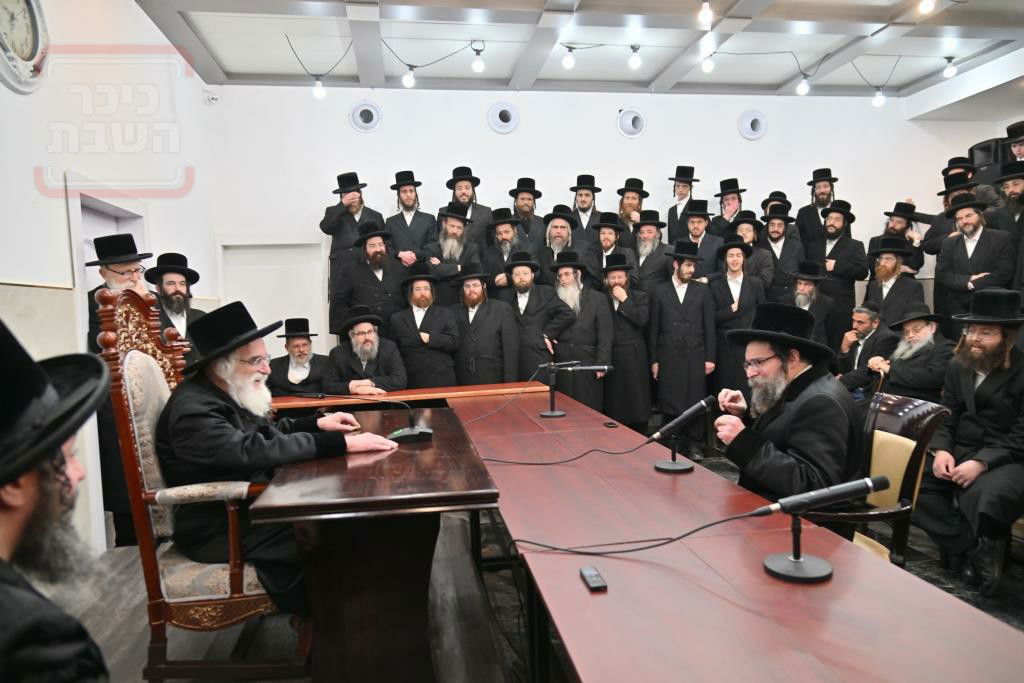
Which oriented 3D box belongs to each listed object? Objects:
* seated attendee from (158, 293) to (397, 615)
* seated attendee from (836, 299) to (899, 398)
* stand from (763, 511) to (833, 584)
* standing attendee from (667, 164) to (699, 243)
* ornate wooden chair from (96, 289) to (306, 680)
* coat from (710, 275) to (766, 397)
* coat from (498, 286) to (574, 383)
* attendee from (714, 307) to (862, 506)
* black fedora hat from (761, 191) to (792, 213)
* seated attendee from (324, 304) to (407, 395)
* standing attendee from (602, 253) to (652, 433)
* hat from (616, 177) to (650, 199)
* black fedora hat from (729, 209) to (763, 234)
[{"bbox_3d":[-0.970,0.542,2.739,0.930,1.390,0.640,-2,3,-6],"label":"seated attendee"},{"bbox_3d":[2.427,0.379,4.714,0.750,1.291,0.540,-4,4,-42],"label":"seated attendee"},{"bbox_3d":[0.596,0.411,1.423,0.134,0.136,0.134,-3,3,-17],"label":"stand"},{"bbox_3d":[1.778,-0.943,7.100,0.460,1.765,0.340,0,3,34],"label":"standing attendee"},{"bbox_3d":[-1.107,0.513,2.793,0.720,1.440,0.720,-2,3,-7],"label":"ornate wooden chair"},{"bbox_3d":[2.110,-0.020,6.330,0.520,1.180,0.330,-1,3,22],"label":"coat"},{"bbox_3d":[0.198,0.114,5.750,0.620,1.200,0.420,-1,3,12],"label":"coat"},{"bbox_3d":[0.907,0.527,2.374,0.700,1.310,0.550,-2,3,-2],"label":"attendee"},{"bbox_3d":[2.673,-1.420,6.900,0.310,0.145,0.350,-1,-9,18],"label":"black fedora hat"},{"bbox_3d":[-1.057,0.432,5.104,0.620,1.371,0.750,-3,3,-14],"label":"seated attendee"},{"bbox_3d":[0.990,0.124,5.850,0.480,1.760,0.400,-1,3,19],"label":"standing attendee"},{"bbox_3d":[1.214,-1.545,6.850,0.320,0.150,0.350,-5,2,18],"label":"hat"},{"bbox_3d":[2.198,-1.130,6.400,0.310,0.150,0.350,0,-6,30],"label":"black fedora hat"}]

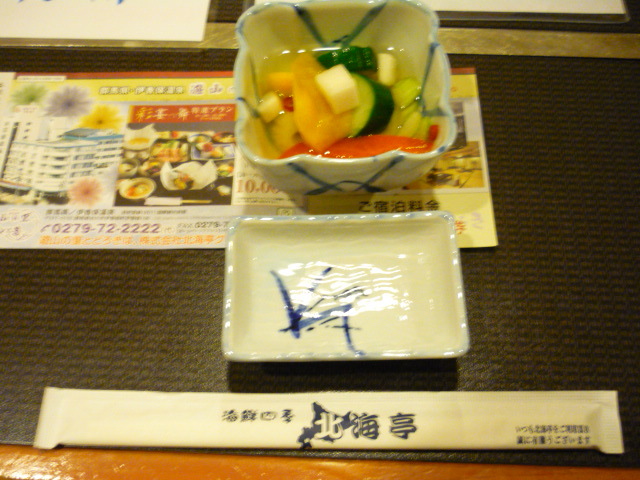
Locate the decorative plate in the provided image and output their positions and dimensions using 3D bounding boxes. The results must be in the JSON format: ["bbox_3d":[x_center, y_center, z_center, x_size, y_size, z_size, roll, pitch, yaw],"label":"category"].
[{"bbox_3d":[0.011,0.023,0.275,0.101,0.023,0.066,-1,67,0],"label":"decorative plate"}]

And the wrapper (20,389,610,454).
[{"bbox_3d":[0.004,0.076,0.260,0.247,0.008,0.025,0,67,0],"label":"wrapper"}]

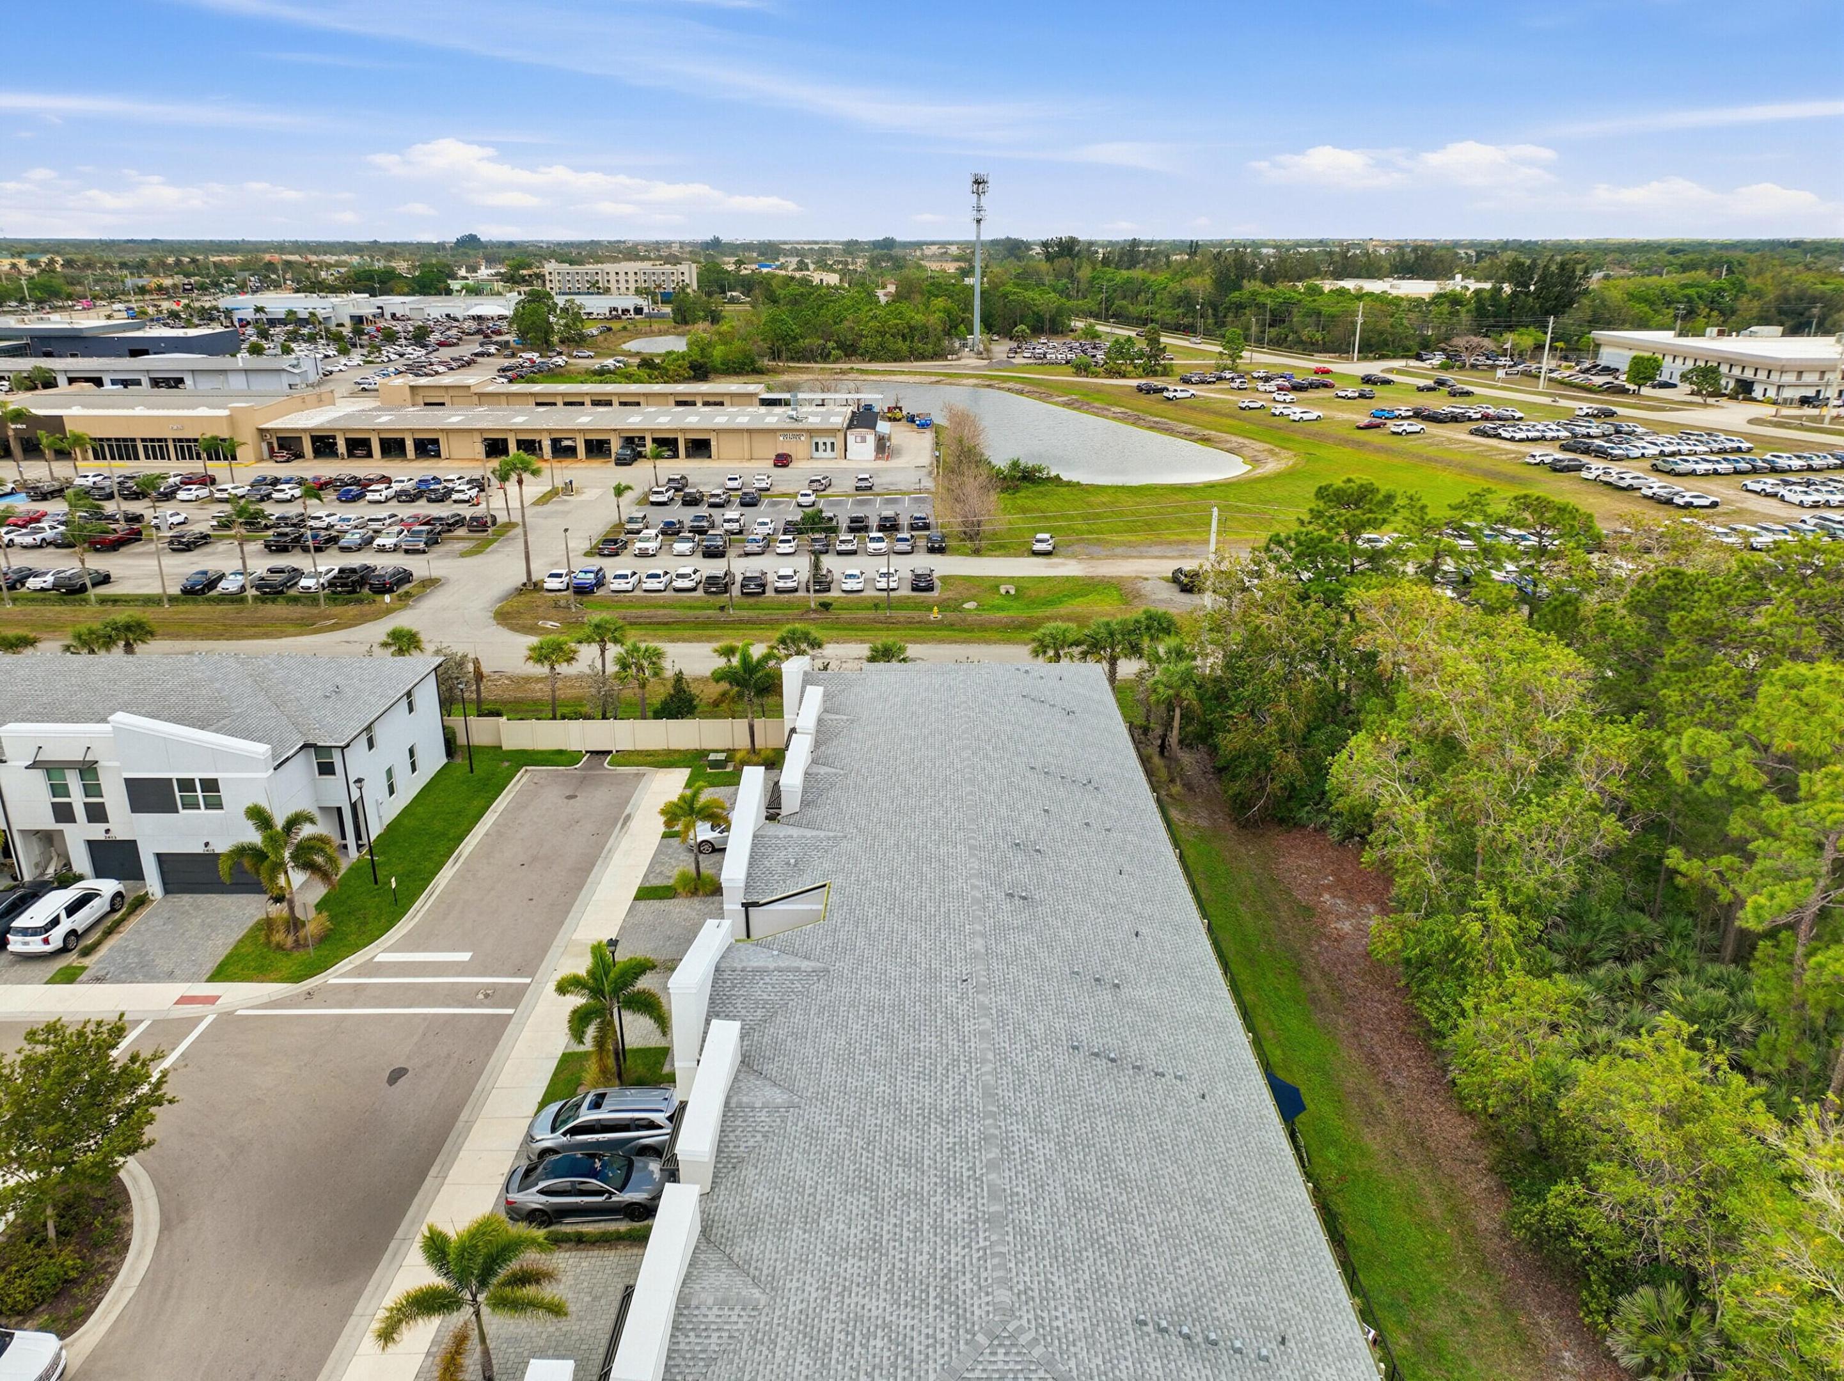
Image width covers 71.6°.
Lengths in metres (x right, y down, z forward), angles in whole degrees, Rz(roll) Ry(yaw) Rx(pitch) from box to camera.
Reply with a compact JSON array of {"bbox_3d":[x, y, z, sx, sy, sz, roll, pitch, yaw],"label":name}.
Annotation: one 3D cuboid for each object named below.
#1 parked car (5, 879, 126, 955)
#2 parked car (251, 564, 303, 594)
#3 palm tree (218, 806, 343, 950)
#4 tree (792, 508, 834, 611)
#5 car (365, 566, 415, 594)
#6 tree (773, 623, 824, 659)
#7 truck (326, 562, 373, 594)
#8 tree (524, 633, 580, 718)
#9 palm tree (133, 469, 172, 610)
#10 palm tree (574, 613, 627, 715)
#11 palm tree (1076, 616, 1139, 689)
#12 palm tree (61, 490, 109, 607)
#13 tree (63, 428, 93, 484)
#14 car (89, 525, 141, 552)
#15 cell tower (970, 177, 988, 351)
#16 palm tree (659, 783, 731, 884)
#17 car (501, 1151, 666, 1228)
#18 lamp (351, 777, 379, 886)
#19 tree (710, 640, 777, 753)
[{"bbox_3d":[-35.050,9.042,52.515,1.980,1.750,4.980,1,19,2],"label":"parked car"},{"bbox_3d":[-52.250,-9.202,104.207,2.020,1.900,5.800,-2,20,-5],"label":"parked car"},{"bbox_3d":[-25.500,7.340,51.184,4.450,6.000,4.450,0,19,0],"label":"palm tree"},{"bbox_3d":[-7.834,-9.960,97.325,2.936,7.917,2.731,-2,20,-4],"label":"tree"},{"bbox_3d":[-43.771,-9.345,105.497,1.870,1.700,4.700,1,20,2],"label":"car"},{"bbox_3d":[-7.016,-0.804,73.479,2.950,6.266,2.950,0,20,0],"label":"tree"},{"bbox_3d":[-46.890,-9.470,105.520,2.000,1.920,5.800,-1,20,-2],"label":"truck"},{"bbox_3d":[-20.950,-0.249,72.471,3.000,6.100,3.000,0,19,0],"label":"tree"},{"bbox_3d":[-57.960,-11.417,97.679,2.385,10.428,2.385,-11,22,-29],"label":"palm tree"},{"bbox_3d":[-18.124,-1.005,72.878,3.000,7.047,3.000,0,20,0],"label":"palm tree"},{"bbox_3d":[10.400,-0.586,71.927,3.500,7.100,3.500,0,19,0],"label":"palm tree"},{"bbox_3d":[-63.542,-10.903,98.300,2.719,9.046,2.528,-12,23,-31],"label":"palm tree"},{"bbox_3d":[-97.600,-27.073,147.946,2.950,6.300,2.950,0,19,0],"label":"tree"},{"bbox_3d":[-75.036,-14.245,119.049,1.950,1.850,5.600,-1,20,-2],"label":"car"},{"bbox_3d":[13.800,-103.373,310.291,4.400,41.800,4.400,0,19,0],"label":"cell tower"},{"bbox_3d":[-9.930,6.275,56.216,3.100,4.650,3.100,0,19,0],"label":"palm tree"},{"bbox_3d":[-9.586,14.302,37.010,4.880,1.445,1.840,-1,20,-3],"label":"car"},{"bbox_3d":[-24.200,6.196,55.764,0.550,5.100,0.550,0,19,0],"label":"lamp"},{"bbox_3d":[-9.502,0.442,69.962,3.744,6.538,3.744,-3,20,-8],"label":"tree"}]

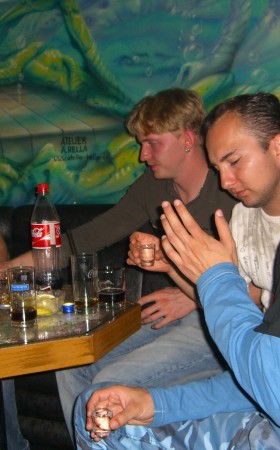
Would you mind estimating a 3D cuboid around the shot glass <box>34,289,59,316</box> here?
[{"bbox_3d":[-0.214,0.179,1.510,0.055,0.048,0.055,-1,5,0],"label":"shot glass"}]

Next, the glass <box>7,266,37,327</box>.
[{"bbox_3d":[-0.250,0.153,1.420,0.060,0.116,0.060,-1,5,0],"label":"glass"}]

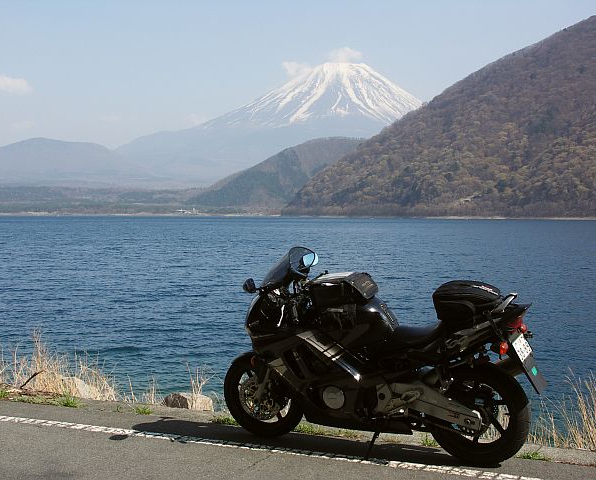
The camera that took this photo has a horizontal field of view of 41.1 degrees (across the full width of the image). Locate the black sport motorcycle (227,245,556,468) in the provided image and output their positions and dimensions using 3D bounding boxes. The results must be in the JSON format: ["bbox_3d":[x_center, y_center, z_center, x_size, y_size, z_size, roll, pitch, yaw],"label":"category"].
[{"bbox_3d":[0.437,0.716,4.907,2.080,1.210,0.710,1,7,26],"label":"black sport motorcycle"}]

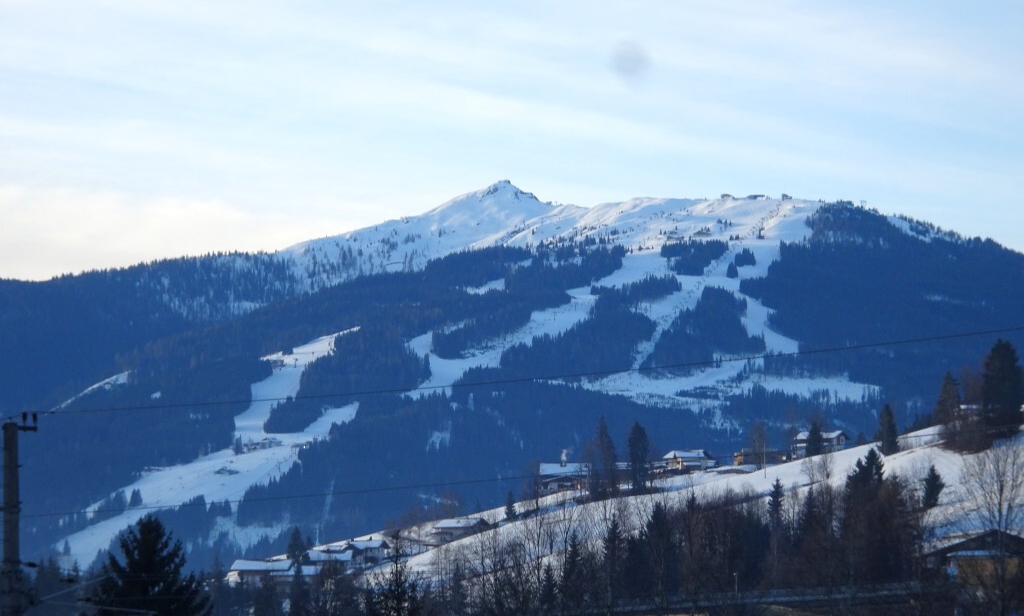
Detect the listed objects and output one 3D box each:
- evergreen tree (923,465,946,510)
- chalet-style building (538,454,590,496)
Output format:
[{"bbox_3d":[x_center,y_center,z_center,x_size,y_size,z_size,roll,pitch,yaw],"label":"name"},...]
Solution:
[{"bbox_3d":[64.330,27.250,590.000,3.600,7.000,3.600,0,-4,0],"label":"evergreen tree"},{"bbox_3d":[14.160,45.270,1035.000,13.800,9.300,12.500,-1,-4,7],"label":"chalet-style building"}]

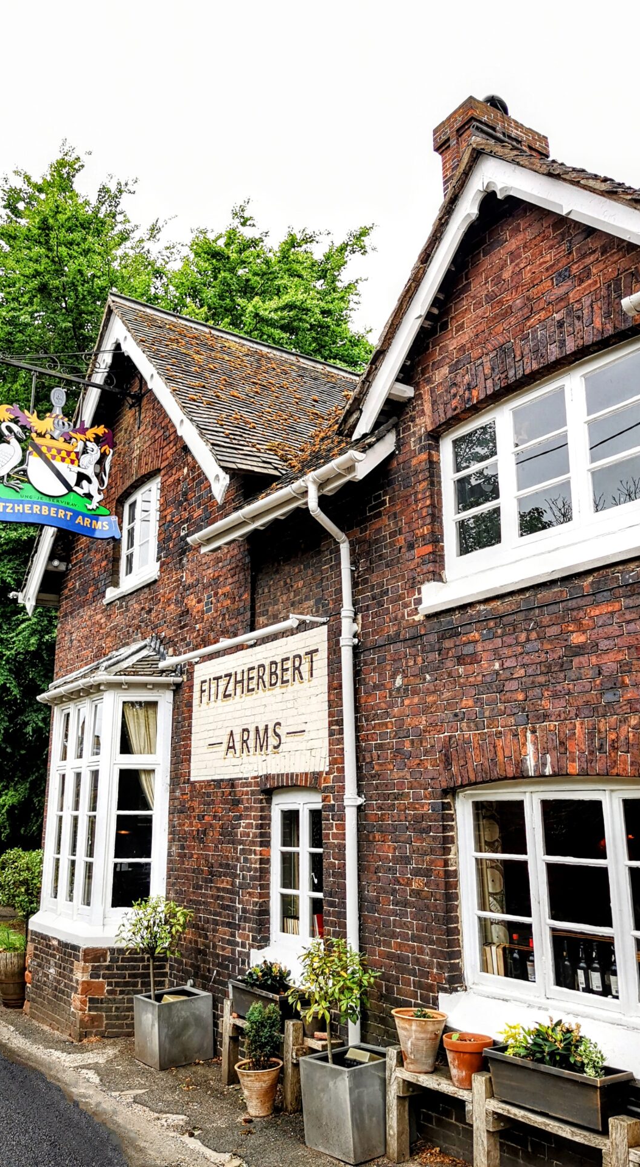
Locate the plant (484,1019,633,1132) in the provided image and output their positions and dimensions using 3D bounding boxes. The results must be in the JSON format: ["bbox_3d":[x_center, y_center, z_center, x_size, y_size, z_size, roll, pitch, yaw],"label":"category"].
[{"bbox_3d":[1.185,2.404,4.562,0.277,0.426,0.772,10,-17,-34],"label":"plant"}]

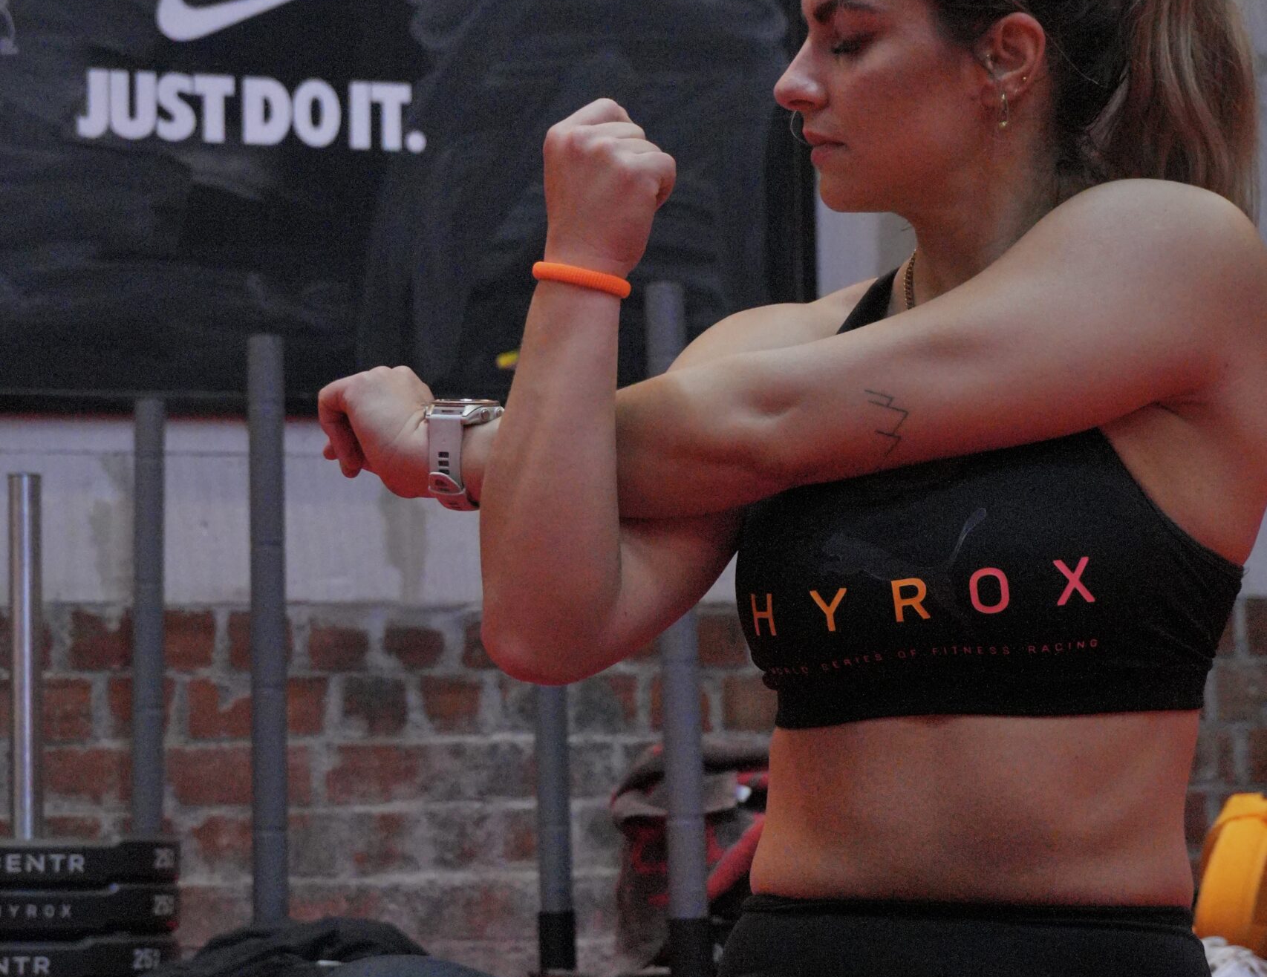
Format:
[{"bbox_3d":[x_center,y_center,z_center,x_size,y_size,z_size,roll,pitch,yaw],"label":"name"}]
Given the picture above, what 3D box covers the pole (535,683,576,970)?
[{"bbox_3d":[-0.123,0.257,5.220,0.053,0.921,0.053,-1,-6,0],"label":"pole"}]

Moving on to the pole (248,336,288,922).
[{"bbox_3d":[-0.507,0.235,4.840,0.050,0.906,0.050,-1,-6,0],"label":"pole"}]

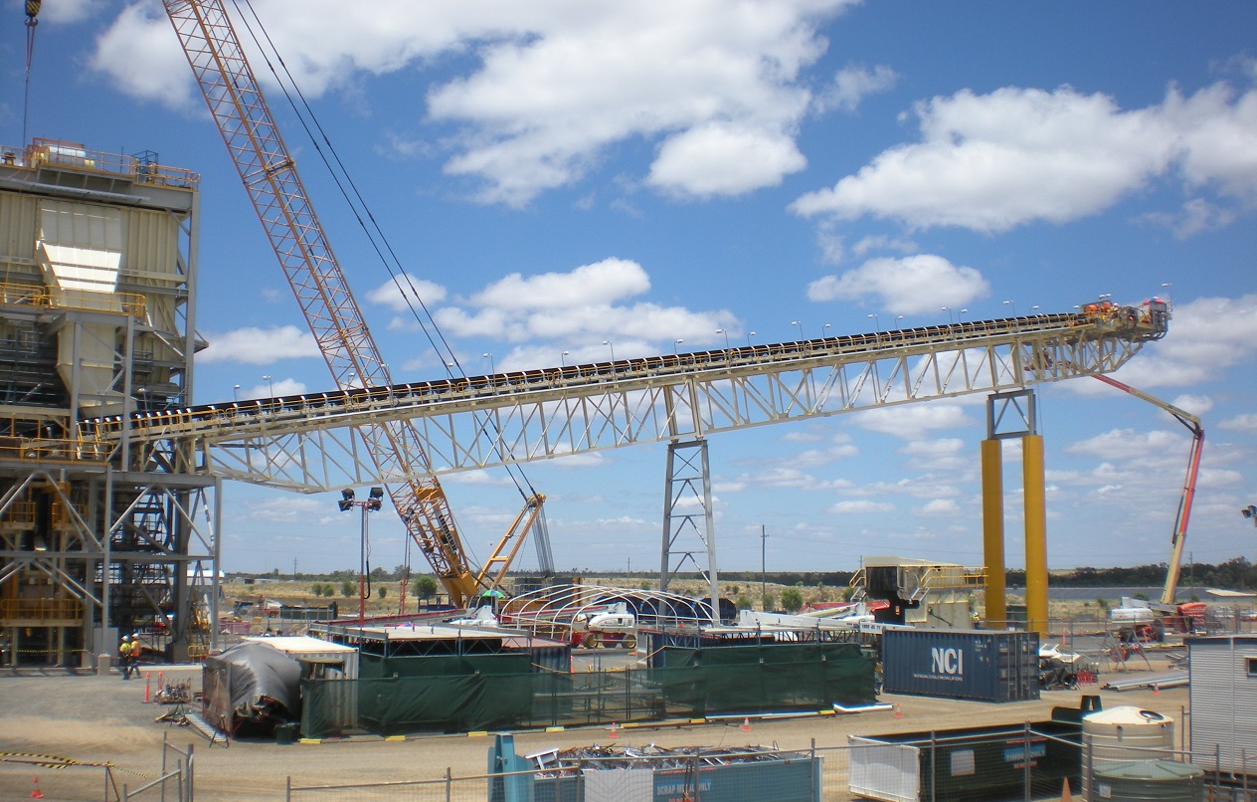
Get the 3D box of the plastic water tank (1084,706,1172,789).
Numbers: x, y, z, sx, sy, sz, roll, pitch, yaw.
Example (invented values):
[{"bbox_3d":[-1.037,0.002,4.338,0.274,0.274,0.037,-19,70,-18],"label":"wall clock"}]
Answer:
[{"bbox_3d":[10.208,7.327,28.182,1.860,2.200,1.860,0,-7,0],"label":"plastic water tank"}]

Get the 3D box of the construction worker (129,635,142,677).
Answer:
[{"bbox_3d":[-21.388,11.081,59.919,0.620,1.918,0.520,-2,-7,14],"label":"construction worker"}]

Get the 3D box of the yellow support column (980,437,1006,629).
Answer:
[{"bbox_3d":[28.591,10.680,107.950,1.560,15.279,1.560,0,-7,0],"label":"yellow support column"}]

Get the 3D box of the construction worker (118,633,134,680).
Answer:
[{"bbox_3d":[-21.647,11.058,59.519,0.580,1.914,0.520,-2,-7,14],"label":"construction worker"}]

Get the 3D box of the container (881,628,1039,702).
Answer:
[{"bbox_3d":[13.339,10.581,55.699,2.438,2.591,6.058,5,-9,-34],"label":"container"}]

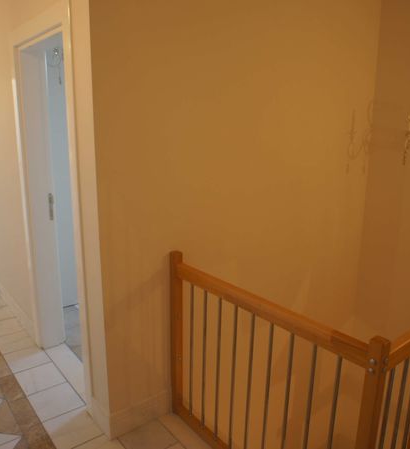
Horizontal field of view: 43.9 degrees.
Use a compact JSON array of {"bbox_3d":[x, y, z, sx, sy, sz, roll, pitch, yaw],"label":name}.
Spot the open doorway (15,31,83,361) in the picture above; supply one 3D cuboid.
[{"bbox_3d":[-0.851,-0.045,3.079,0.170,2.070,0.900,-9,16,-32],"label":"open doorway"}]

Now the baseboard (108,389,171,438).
[{"bbox_3d":[-0.337,1.022,2.761,0.410,0.155,0.020,-9,16,-32],"label":"baseboard"}]

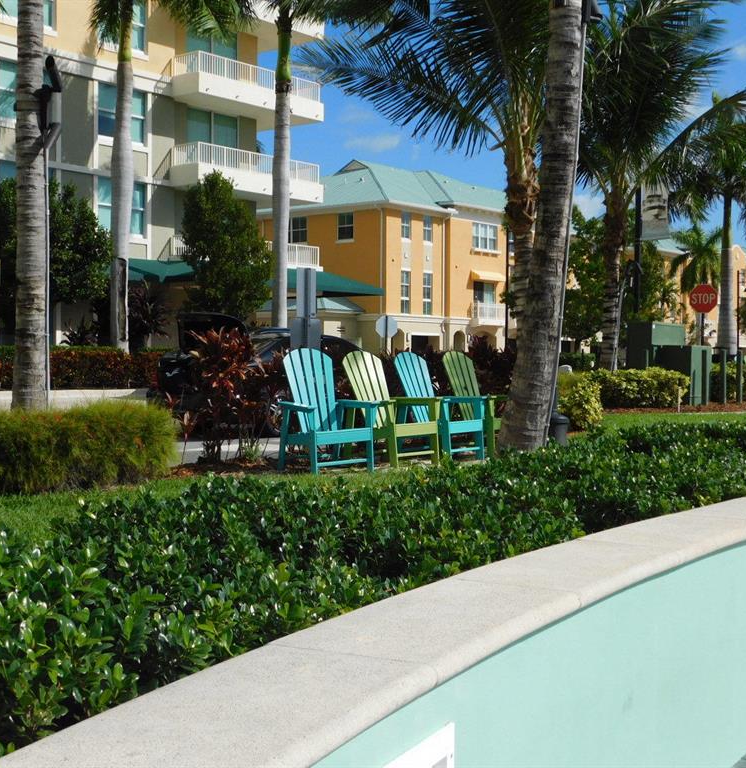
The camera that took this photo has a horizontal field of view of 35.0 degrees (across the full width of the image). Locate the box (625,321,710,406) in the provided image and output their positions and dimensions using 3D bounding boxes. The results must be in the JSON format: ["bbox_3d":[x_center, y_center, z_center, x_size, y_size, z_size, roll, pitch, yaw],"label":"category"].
[{"bbox_3d":[6.565,-0.438,25.758,1.450,1.760,1.600,1,1,40],"label":"box"}]

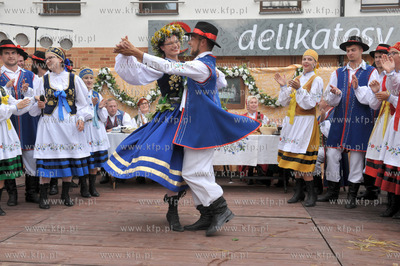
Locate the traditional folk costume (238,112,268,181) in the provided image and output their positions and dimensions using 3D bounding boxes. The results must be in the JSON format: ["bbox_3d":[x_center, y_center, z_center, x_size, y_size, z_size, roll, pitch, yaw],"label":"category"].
[{"bbox_3d":[0.777,0.196,6.450,0.480,1.000,0.550,0,3,3],"label":"traditional folk costume"}]

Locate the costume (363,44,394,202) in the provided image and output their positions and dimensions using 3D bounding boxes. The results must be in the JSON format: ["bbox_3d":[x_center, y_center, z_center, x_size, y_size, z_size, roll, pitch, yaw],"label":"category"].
[{"bbox_3d":[2.163,-0.131,5.285,0.580,1.830,0.440,2,3,40],"label":"costume"}]

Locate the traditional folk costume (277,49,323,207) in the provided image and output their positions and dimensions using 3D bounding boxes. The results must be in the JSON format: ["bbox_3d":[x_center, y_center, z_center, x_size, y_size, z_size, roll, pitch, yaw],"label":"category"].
[{"bbox_3d":[1.124,-0.069,4.960,0.500,1.730,0.500,3,4,45],"label":"traditional folk costume"}]

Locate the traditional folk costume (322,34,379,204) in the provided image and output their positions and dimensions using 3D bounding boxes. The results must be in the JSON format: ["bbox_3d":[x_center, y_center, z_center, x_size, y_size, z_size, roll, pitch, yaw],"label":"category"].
[{"bbox_3d":[1.690,-0.136,4.932,0.620,1.870,0.460,2,3,37],"label":"traditional folk costume"}]

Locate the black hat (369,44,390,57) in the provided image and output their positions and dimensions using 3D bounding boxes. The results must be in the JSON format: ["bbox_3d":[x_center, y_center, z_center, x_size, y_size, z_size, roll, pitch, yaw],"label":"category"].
[{"bbox_3d":[2.184,-0.975,5.300,0.310,0.130,0.340,2,3,40],"label":"black hat"}]

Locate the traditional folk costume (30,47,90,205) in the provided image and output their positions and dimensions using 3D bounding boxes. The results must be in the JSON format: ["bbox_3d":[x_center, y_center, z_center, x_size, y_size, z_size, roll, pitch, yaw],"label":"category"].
[{"bbox_3d":[-1.513,-0.071,4.818,0.610,1.730,0.450,0,3,-14],"label":"traditional folk costume"}]

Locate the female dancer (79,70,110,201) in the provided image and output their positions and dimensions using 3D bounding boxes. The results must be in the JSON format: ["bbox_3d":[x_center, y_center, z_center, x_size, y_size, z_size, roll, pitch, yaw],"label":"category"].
[{"bbox_3d":[-1.325,-0.015,5.379,0.500,1.570,0.420,-1,3,-27],"label":"female dancer"}]

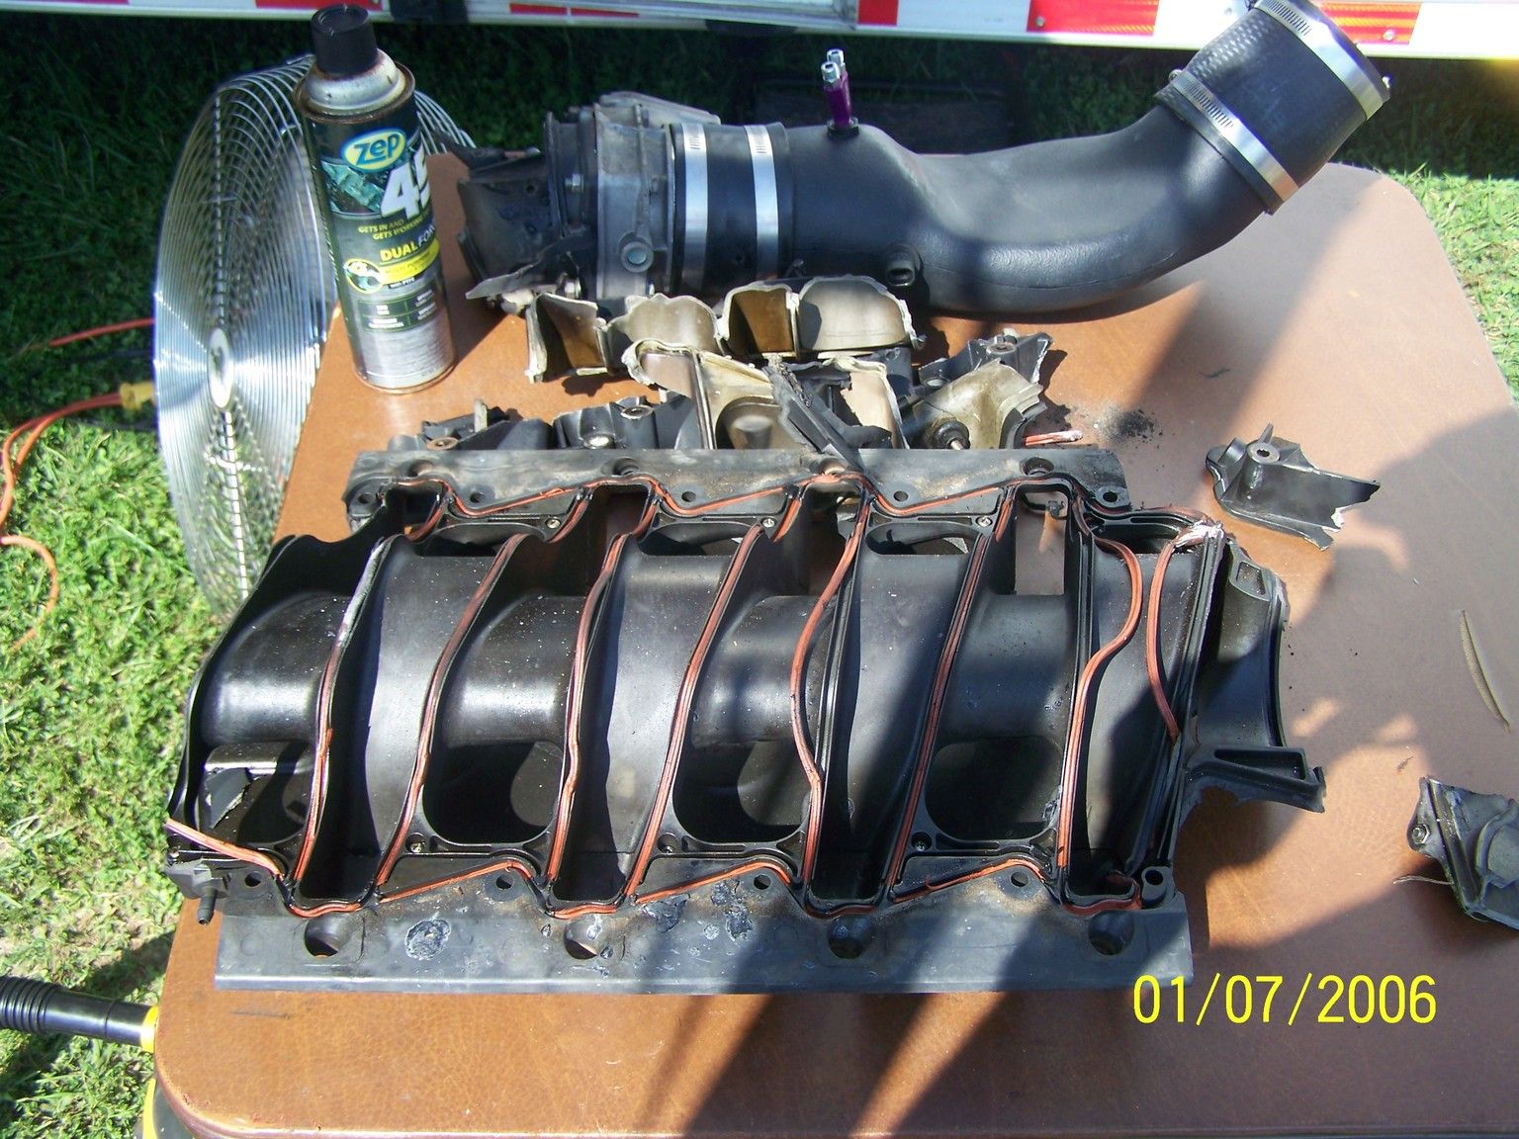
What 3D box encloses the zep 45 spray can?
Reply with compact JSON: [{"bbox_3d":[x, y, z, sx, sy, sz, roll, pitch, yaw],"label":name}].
[{"bbox_3d":[-0.234,-0.221,1.022,0.069,0.252,0.069,0,49,0],"label":"zep 45 spray can"}]

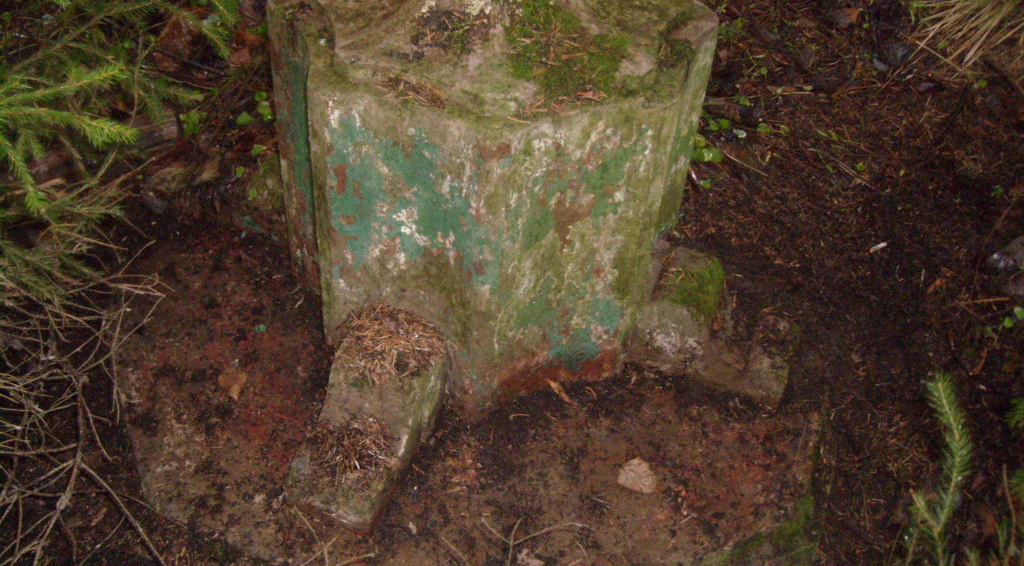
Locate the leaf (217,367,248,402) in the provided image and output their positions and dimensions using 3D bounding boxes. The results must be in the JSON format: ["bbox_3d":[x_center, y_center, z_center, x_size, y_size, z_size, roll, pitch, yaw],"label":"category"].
[{"bbox_3d":[-0.426,0.158,1.579,0.042,0.013,0.052,-12,44,-16],"label":"leaf"}]

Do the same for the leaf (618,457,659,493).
[{"bbox_3d":[0.190,0.276,1.518,0.059,0.015,0.055,23,44,20],"label":"leaf"}]

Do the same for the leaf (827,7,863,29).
[{"bbox_3d":[0.841,-0.673,2.615,0.085,0.020,0.070,3,41,-2],"label":"leaf"}]

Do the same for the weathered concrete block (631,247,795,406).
[{"bbox_3d":[0.338,0.063,1.678,0.264,0.144,0.144,16,42,13],"label":"weathered concrete block"}]

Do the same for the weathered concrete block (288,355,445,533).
[{"bbox_3d":[-0.195,0.194,1.478,0.142,0.144,0.270,16,42,13],"label":"weathered concrete block"}]

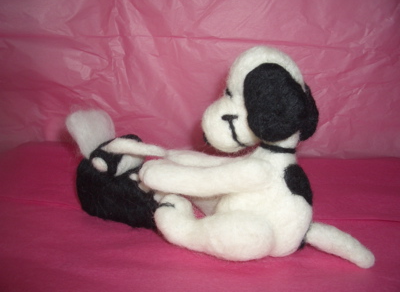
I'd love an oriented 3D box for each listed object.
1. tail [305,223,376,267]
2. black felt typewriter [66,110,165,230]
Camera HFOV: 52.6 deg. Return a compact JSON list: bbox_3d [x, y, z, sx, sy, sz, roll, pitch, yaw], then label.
[{"bbox_3d":[0.110,0.079,0.321,0.054,0.022,0.016,13,21,36],"label":"tail"},{"bbox_3d":[-0.067,0.019,0.399,0.088,0.092,0.068,8,19,25],"label":"black felt typewriter"}]

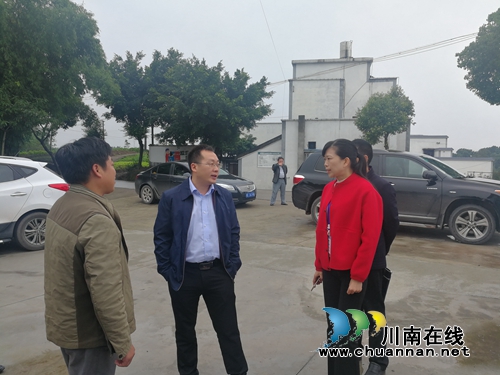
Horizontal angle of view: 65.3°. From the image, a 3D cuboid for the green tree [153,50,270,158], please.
[{"bbox_3d":[-1.971,-4.100,20.500,6.300,6.200,5.300,0,4,0],"label":"green tree"}]

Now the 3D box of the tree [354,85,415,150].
[{"bbox_3d":[5.690,-2.327,16.500,2.550,4.060,2.500,0,4,0],"label":"tree"}]

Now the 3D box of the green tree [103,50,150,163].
[{"bbox_3d":[-6.910,-4.372,22.000,3.100,6.490,3.000,0,4,0],"label":"green tree"}]

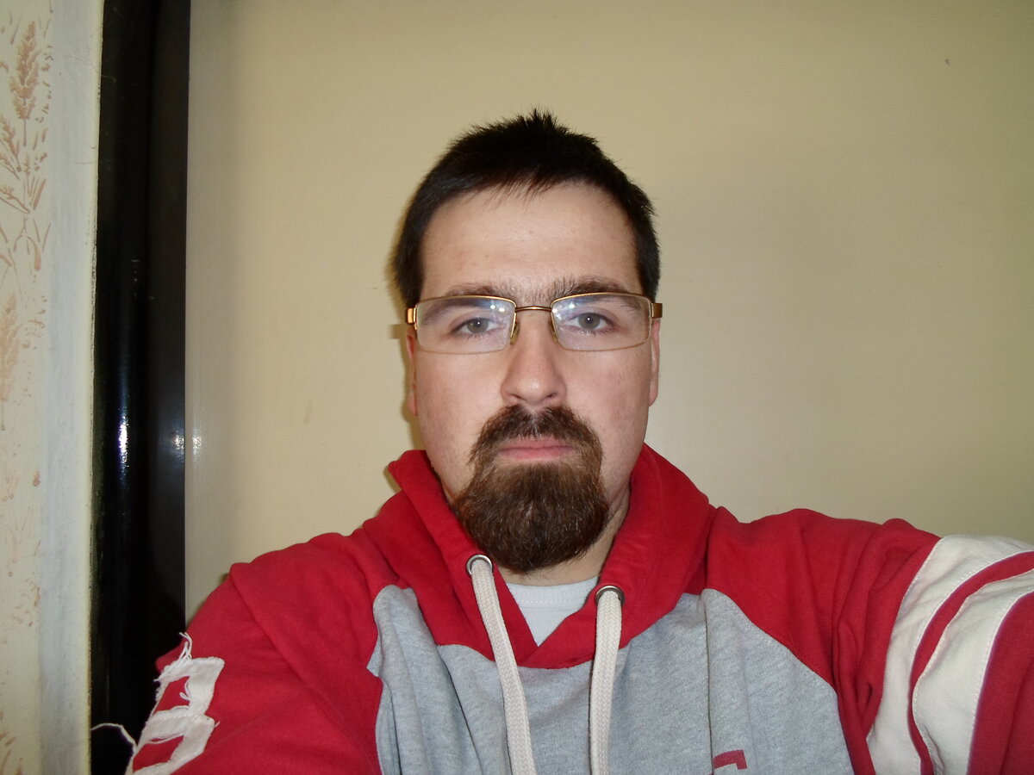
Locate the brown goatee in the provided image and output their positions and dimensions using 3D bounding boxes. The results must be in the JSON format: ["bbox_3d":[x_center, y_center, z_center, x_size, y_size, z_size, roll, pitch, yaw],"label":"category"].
[{"bbox_3d":[0.008,0.055,0.409,0.086,0.092,0.057,-1,3,-1],"label":"brown goatee"}]

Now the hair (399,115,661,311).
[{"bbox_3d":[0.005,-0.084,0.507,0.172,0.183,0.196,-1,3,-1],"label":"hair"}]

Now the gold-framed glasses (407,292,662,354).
[{"bbox_3d":[0.008,-0.037,0.464,0.139,0.040,0.138,-1,3,-1],"label":"gold-framed glasses"}]

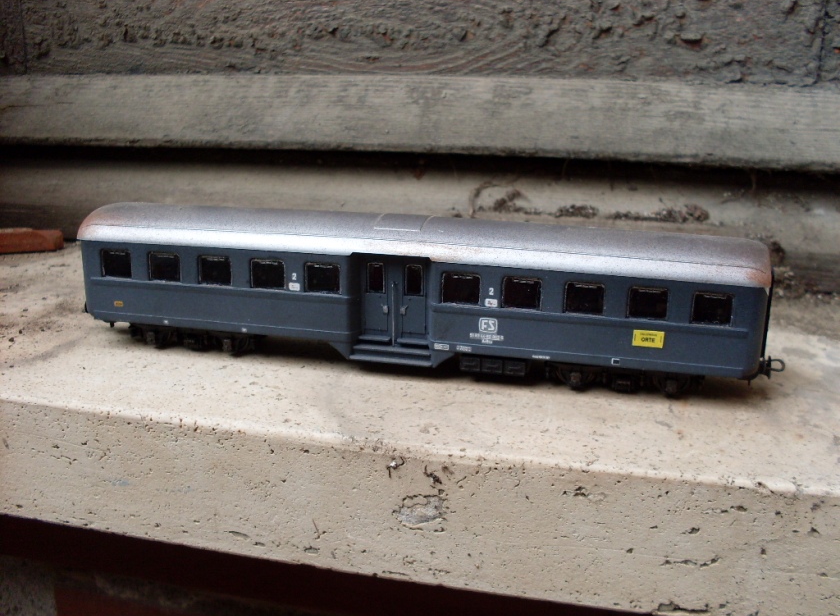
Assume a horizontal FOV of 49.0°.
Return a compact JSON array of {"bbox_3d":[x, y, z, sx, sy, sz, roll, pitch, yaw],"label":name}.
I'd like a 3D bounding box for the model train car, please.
[{"bbox_3d":[-0.005,-0.005,0.286,0.225,0.046,0.034,5,15,13],"label":"model train car"}]

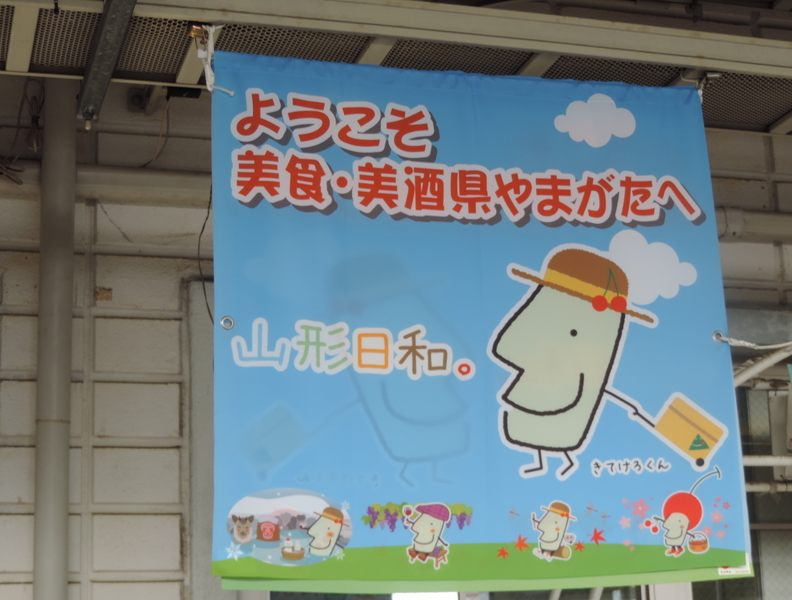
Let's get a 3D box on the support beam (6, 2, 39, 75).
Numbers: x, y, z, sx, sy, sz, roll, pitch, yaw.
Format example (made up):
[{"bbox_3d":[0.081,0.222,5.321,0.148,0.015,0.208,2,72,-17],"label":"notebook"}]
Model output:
[{"bbox_3d":[-0.628,-0.447,2.719,0.039,0.022,0.255,2,-16,-16],"label":"support beam"}]

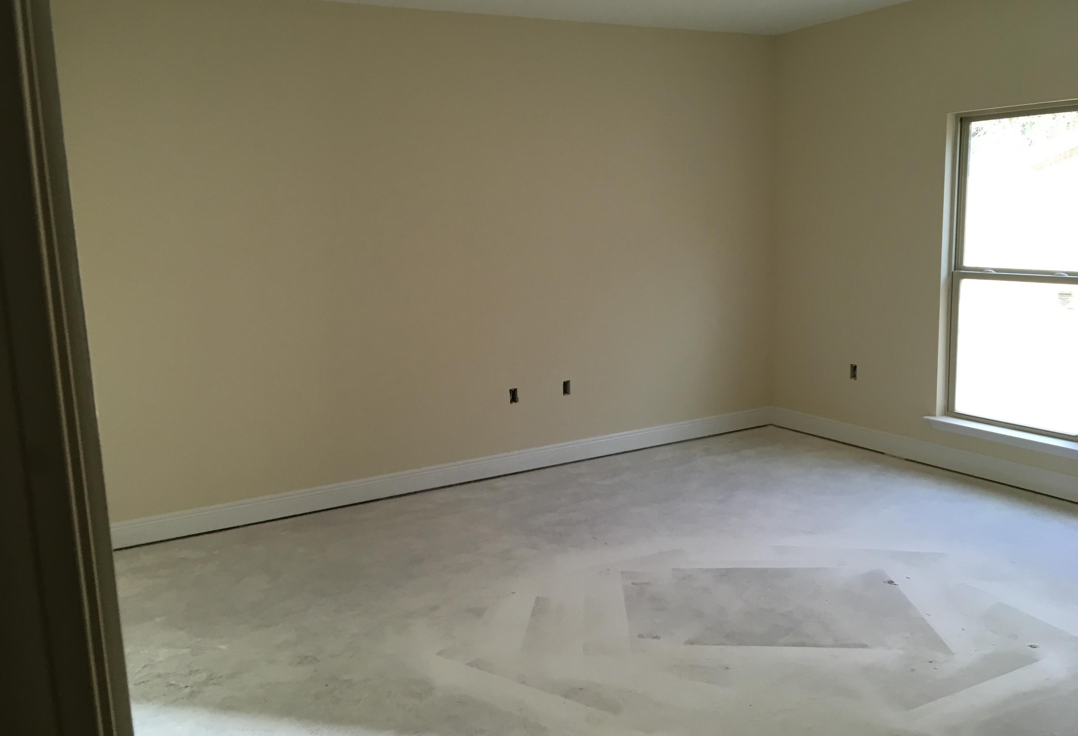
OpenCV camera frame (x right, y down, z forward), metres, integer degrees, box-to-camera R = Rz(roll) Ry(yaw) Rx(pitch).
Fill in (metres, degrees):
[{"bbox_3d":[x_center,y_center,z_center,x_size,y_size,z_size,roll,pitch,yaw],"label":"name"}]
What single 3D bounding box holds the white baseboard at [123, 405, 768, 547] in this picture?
[{"bbox_3d":[-0.237,0.599,5.670,4.482,0.135,0.020,-7,11,-28],"label":"white baseboard"}]

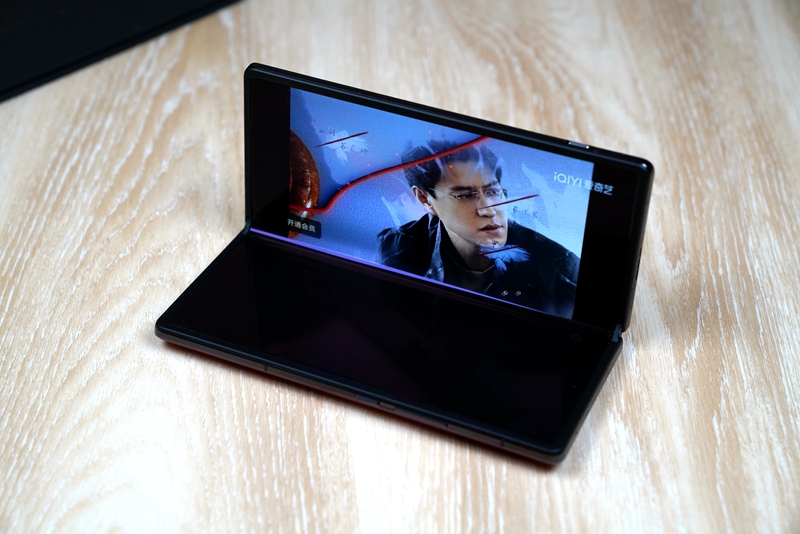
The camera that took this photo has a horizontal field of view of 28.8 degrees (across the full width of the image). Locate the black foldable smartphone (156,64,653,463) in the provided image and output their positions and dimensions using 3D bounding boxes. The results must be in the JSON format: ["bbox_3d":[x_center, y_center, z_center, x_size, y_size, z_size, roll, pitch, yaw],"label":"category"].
[{"bbox_3d":[-0.001,-0.005,0.568,0.162,0.081,0.082,16,38,18],"label":"black foldable smartphone"}]

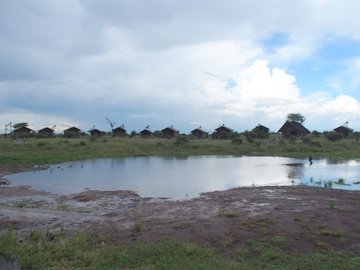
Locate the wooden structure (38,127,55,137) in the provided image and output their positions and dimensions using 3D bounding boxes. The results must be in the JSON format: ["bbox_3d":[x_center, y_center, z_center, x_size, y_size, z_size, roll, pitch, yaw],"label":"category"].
[{"bbox_3d":[-41.152,-0.726,90.000,4.487,2.918,4.800,0,1,-30],"label":"wooden structure"}]

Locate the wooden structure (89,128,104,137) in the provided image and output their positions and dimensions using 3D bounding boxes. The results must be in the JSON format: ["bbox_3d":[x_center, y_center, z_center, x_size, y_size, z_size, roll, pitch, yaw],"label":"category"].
[{"bbox_3d":[-25.960,-0.540,90.000,4.400,2.700,4.400,0,0,0],"label":"wooden structure"}]

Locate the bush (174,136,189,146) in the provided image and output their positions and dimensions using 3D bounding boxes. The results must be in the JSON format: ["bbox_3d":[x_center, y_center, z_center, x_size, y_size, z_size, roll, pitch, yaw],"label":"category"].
[{"bbox_3d":[0.240,1.130,47.000,2.300,1.600,2.100,0,0,0],"label":"bush"}]

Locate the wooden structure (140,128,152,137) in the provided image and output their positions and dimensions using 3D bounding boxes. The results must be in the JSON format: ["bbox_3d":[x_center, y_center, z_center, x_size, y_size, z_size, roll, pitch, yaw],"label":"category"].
[{"bbox_3d":[-10.930,-0.520,95.000,3.900,2.700,4.200,0,0,3],"label":"wooden structure"}]

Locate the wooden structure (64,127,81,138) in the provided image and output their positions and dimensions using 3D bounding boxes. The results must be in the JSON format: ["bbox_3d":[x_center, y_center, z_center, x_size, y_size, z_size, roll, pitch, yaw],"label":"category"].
[{"bbox_3d":[-30.966,-0.591,84.000,4.339,3.110,4.800,0,1,-28],"label":"wooden structure"}]

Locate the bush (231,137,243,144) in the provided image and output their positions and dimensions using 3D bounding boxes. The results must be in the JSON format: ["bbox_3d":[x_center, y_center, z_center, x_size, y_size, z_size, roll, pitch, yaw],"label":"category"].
[{"bbox_3d":[9.461,0.964,48.000,1.750,1.183,1.600,0,0,11],"label":"bush"}]

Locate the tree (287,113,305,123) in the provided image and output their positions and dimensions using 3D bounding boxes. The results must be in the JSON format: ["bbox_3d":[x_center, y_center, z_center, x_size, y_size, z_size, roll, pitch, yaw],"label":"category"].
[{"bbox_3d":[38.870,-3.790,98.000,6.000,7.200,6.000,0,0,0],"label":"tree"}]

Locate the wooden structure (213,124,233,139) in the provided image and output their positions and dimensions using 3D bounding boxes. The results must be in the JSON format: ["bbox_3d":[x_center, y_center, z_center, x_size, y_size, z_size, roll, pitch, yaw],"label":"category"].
[{"bbox_3d":[11.371,-0.567,75.000,4.426,3.241,4.800,0,0,17],"label":"wooden structure"}]

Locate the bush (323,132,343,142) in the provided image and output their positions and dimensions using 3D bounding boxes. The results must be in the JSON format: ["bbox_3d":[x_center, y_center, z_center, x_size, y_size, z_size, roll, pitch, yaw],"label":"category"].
[{"bbox_3d":[29.471,0.413,56.000,3.472,1.933,2.700,0,1,28],"label":"bush"}]

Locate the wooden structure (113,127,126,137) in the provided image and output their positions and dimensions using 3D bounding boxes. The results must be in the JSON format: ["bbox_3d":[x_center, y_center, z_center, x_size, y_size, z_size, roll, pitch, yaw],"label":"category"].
[{"bbox_3d":[-19.114,-0.790,92.000,4.308,3.077,4.800,0,0,-15],"label":"wooden structure"}]

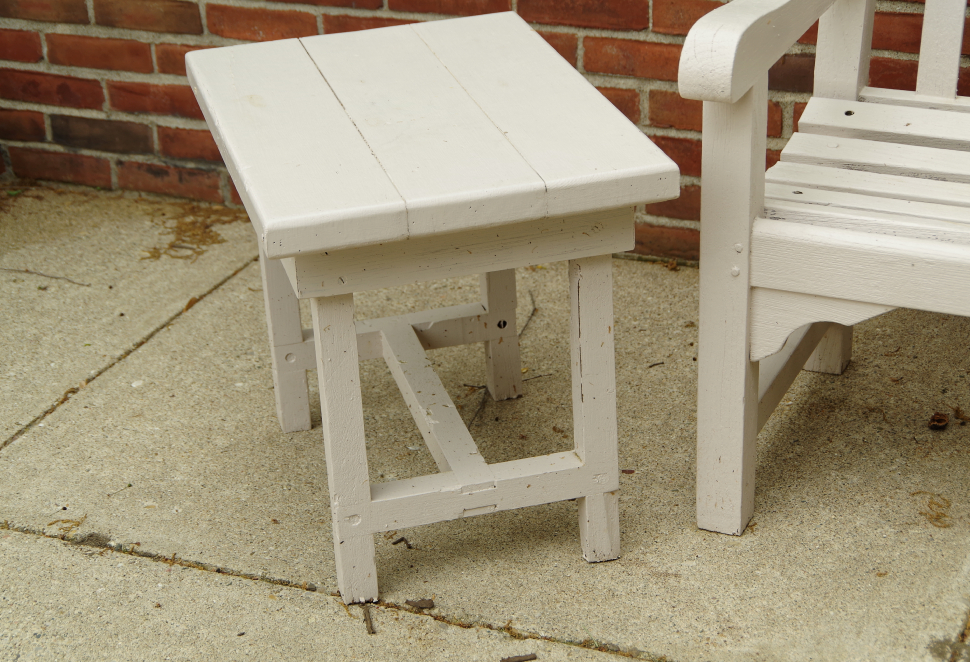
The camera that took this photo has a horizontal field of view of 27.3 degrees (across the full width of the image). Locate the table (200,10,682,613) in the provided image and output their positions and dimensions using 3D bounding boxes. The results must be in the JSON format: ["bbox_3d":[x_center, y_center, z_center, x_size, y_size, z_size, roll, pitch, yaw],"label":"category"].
[{"bbox_3d":[-0.070,-0.033,2.327,0.420,0.488,0.606,-9,26,-12],"label":"table"}]

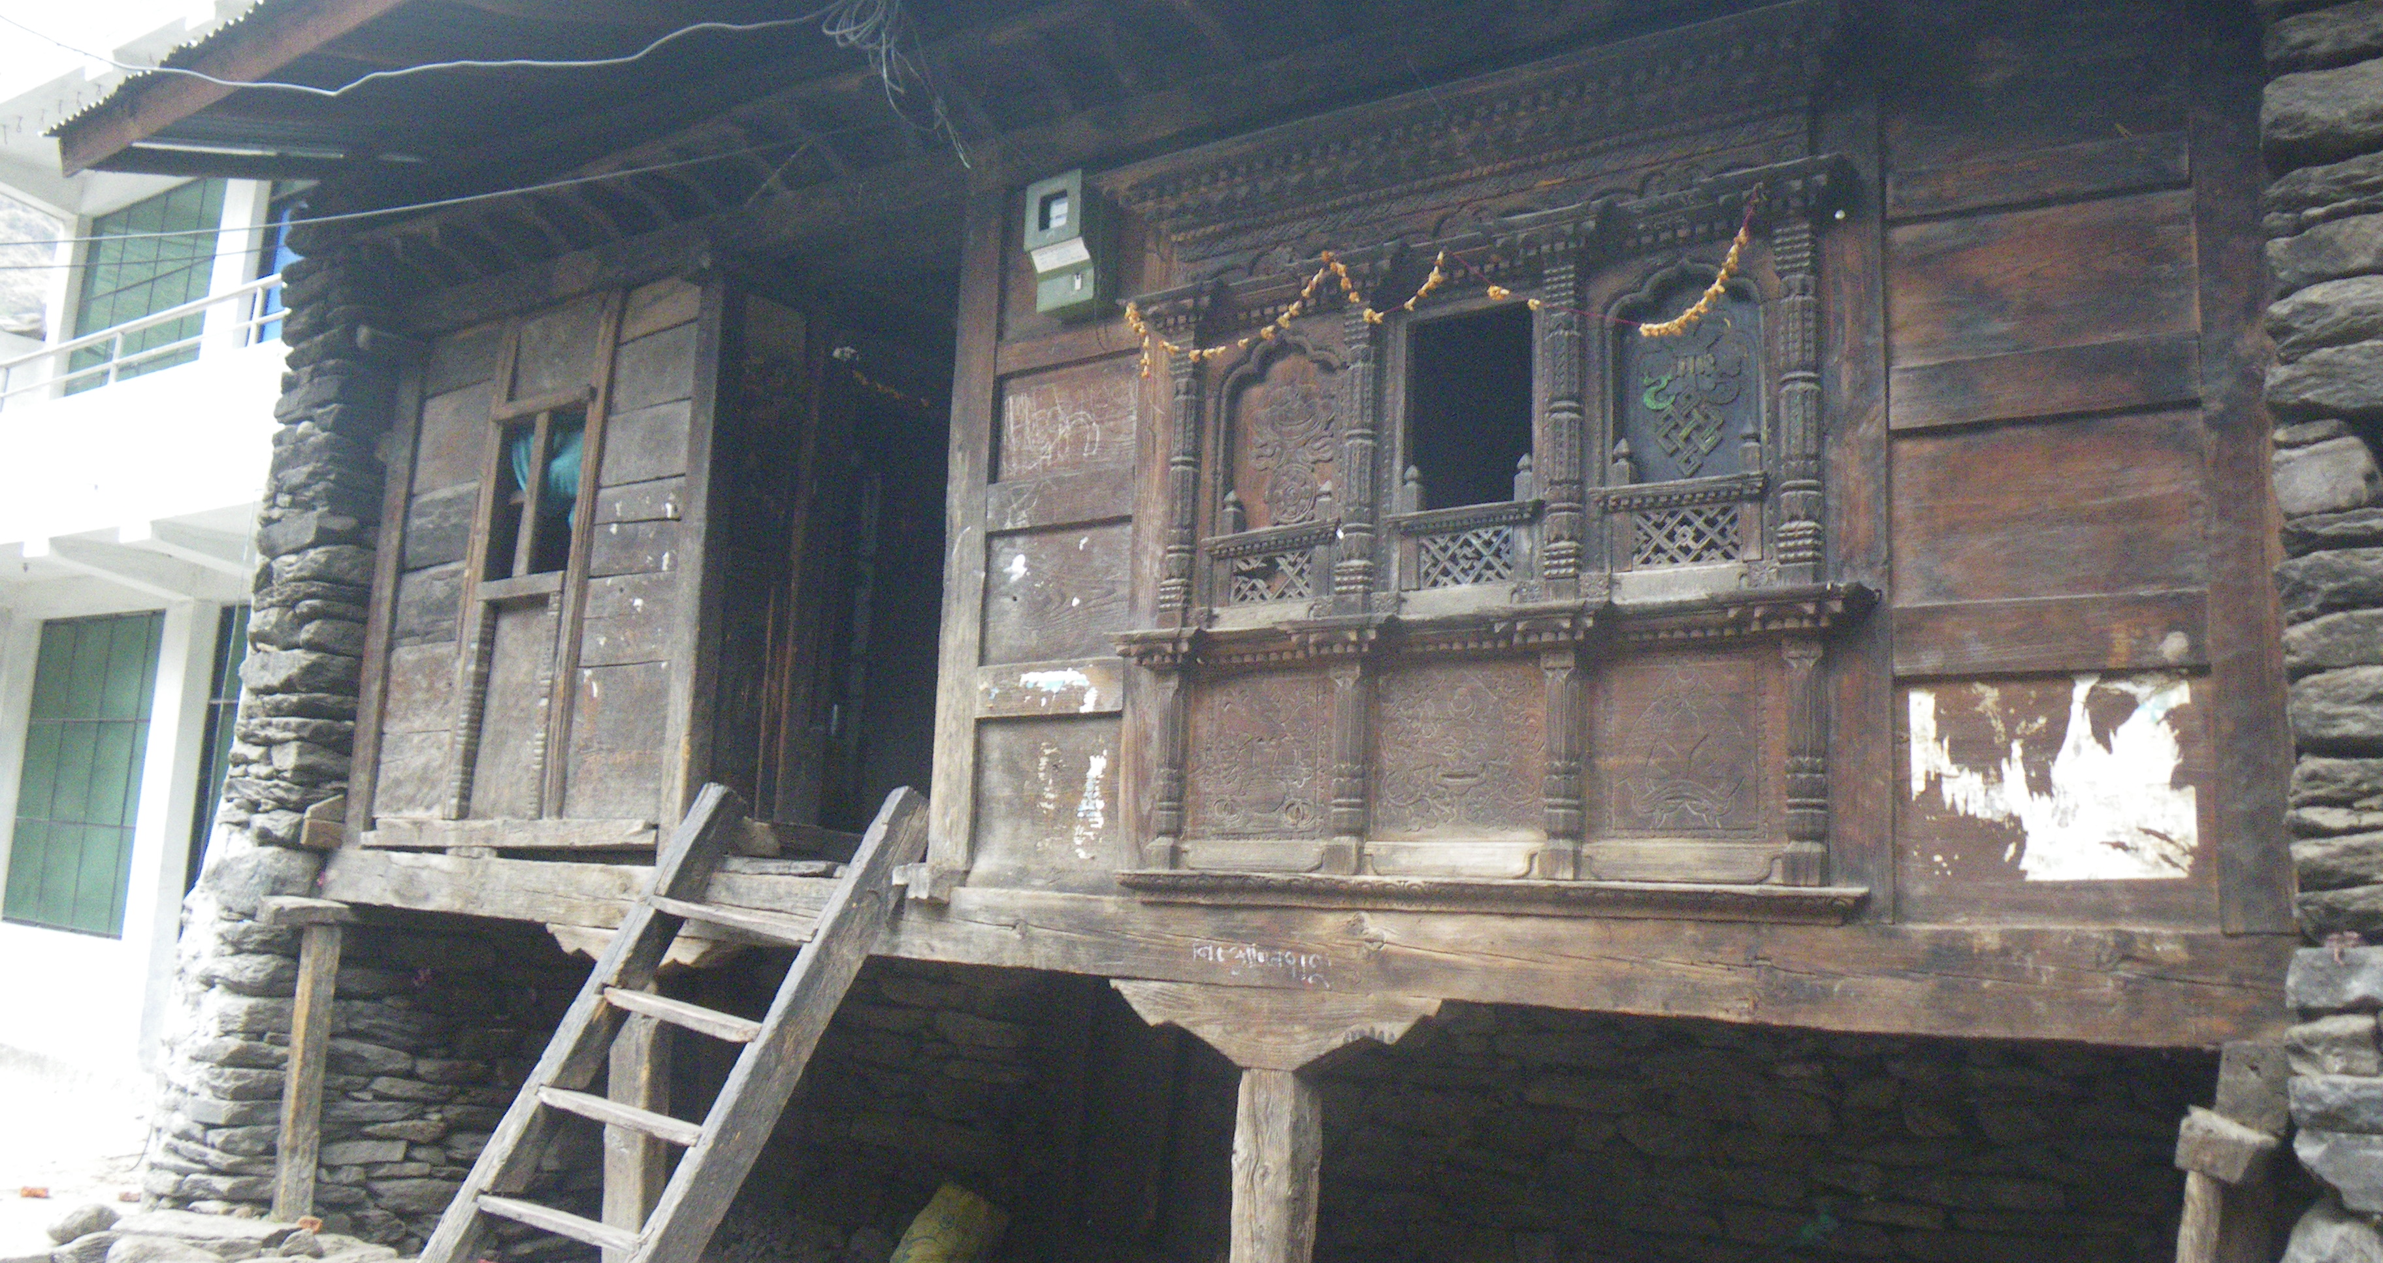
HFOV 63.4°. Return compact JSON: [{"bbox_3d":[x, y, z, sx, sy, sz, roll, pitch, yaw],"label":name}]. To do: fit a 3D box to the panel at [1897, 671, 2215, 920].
[{"bbox_3d":[1.532,0.295,3.433,0.533,0.449,0.045,-4,-10,36],"label":"panel"}]

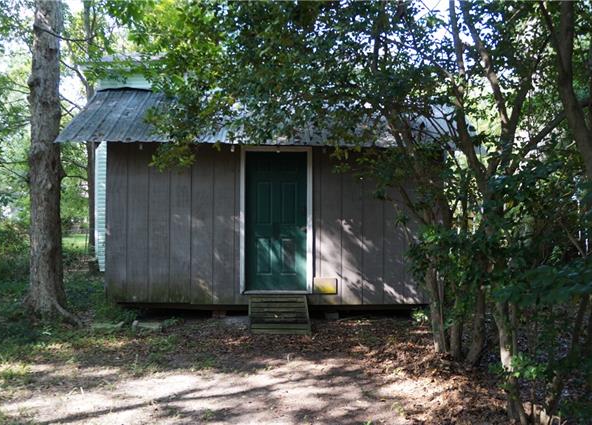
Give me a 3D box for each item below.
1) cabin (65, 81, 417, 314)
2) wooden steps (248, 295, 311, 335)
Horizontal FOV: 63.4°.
[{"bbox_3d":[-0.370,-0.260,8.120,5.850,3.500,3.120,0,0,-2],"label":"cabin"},{"bbox_3d":[-0.230,1.375,6.540,0.810,0.420,0.640,0,0,-3],"label":"wooden steps"}]

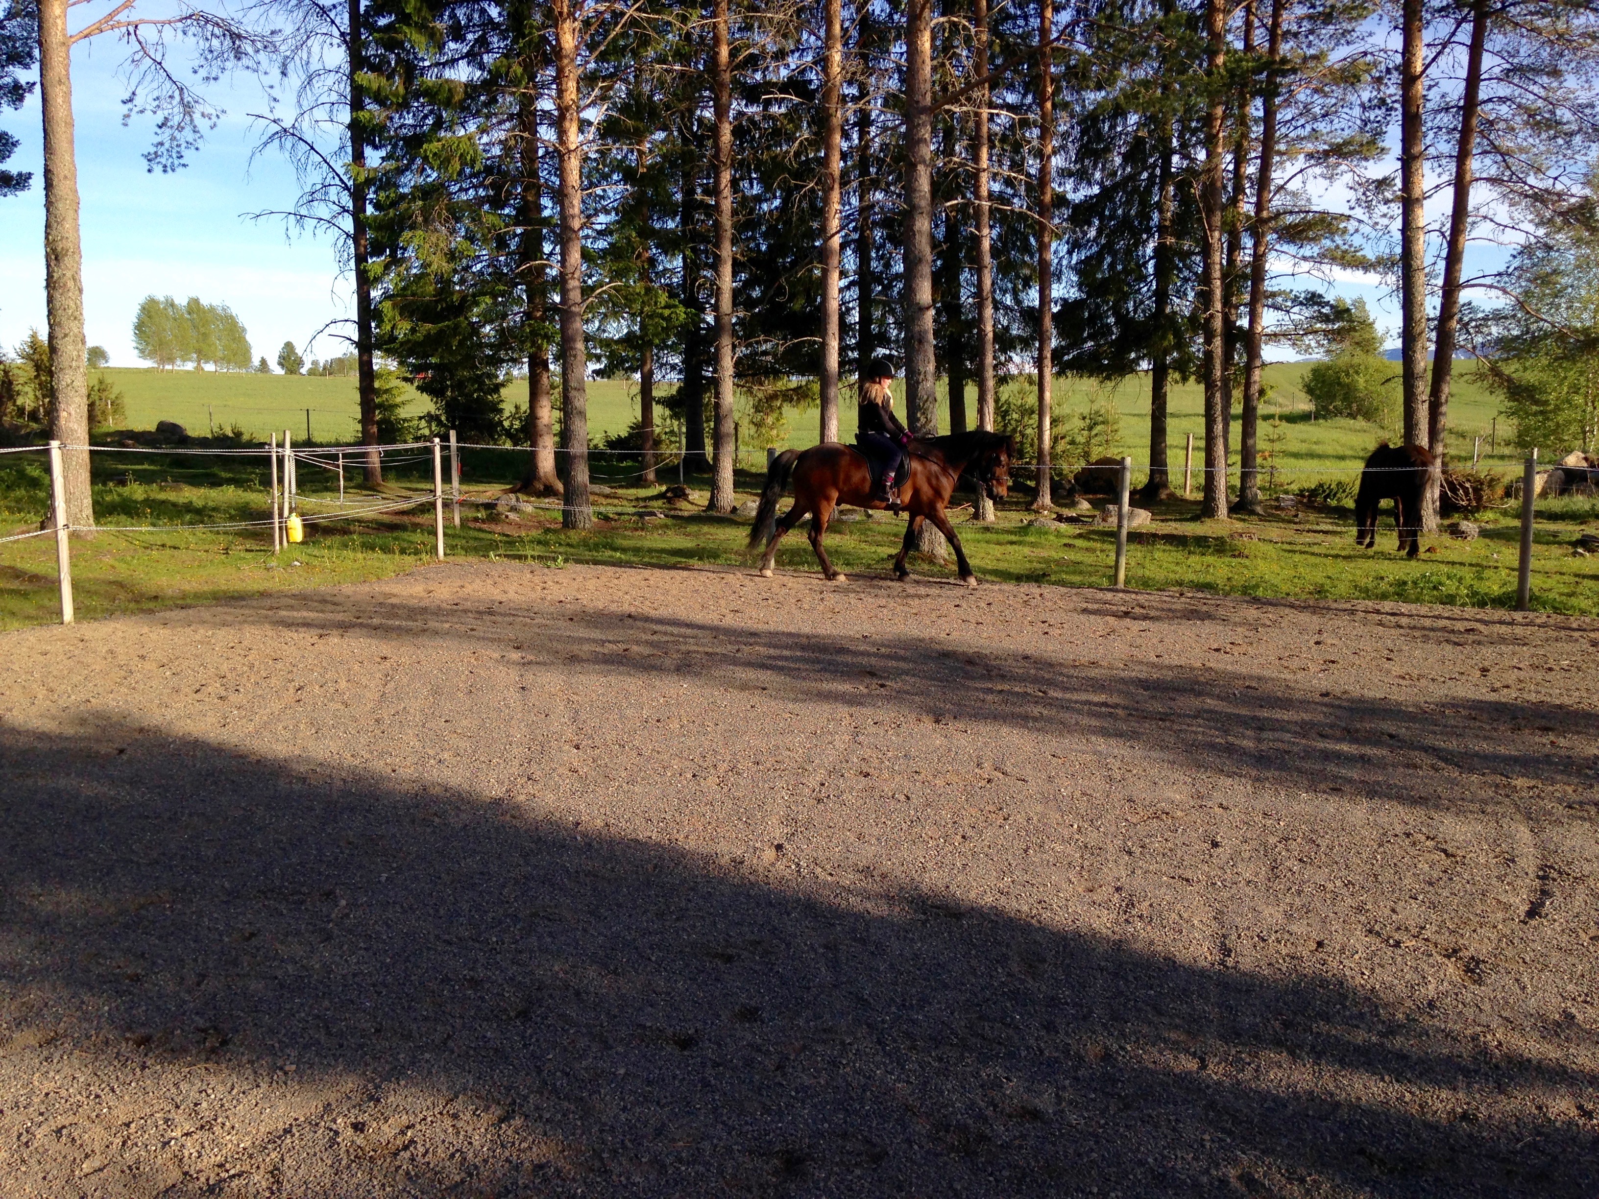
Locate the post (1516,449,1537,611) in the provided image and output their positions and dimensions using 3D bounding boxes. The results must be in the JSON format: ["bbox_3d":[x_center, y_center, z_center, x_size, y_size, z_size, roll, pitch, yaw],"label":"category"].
[{"bbox_3d":[6.203,-0.573,13.000,0.092,1.344,0.092,3,7,27],"label":"post"}]

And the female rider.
[{"bbox_3d":[0.826,-1.664,15.270,0.520,1.470,0.520,2,7,17],"label":"female rider"}]

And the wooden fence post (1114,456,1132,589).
[{"bbox_3d":[3.169,-0.748,14.900,0.092,1.282,0.092,3,7,27],"label":"wooden fence post"}]

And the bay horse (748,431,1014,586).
[{"bbox_3d":[0.796,-0.922,15.300,2.680,1.530,0.550,2,7,17],"label":"bay horse"}]

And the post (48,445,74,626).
[{"bbox_3d":[-5.756,-0.522,11.900,0.077,1.422,0.077,-1,7,-10],"label":"post"}]

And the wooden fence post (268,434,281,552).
[{"bbox_3d":[-6.289,-1.273,18.300,0.055,1.445,0.055,0,6,0],"label":"wooden fence post"}]

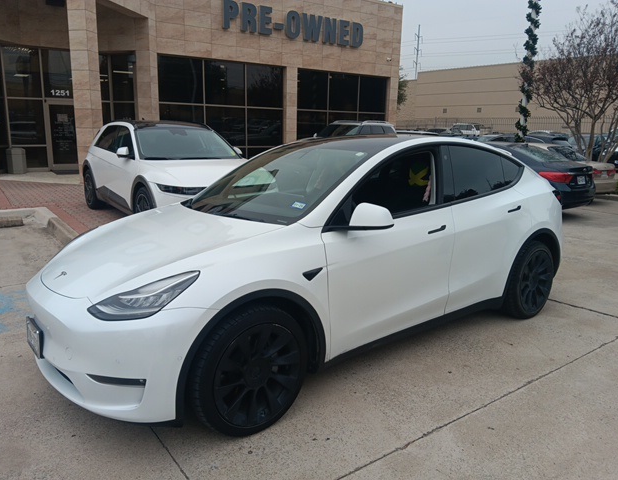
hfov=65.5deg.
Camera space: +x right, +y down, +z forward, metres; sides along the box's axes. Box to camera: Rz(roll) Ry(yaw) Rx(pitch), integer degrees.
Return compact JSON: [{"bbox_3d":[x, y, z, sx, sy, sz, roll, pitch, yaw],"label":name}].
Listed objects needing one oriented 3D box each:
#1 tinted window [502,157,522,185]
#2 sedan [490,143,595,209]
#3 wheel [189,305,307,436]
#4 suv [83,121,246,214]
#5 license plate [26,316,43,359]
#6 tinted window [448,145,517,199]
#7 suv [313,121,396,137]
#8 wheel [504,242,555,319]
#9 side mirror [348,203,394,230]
[{"bbox_3d":[1.737,-0.598,4.077,0.340,0.250,0.050,-8,-11,-37],"label":"tinted window"},{"bbox_3d":[3.970,-1.530,11.460,1.830,1.460,4.800,-8,15,-37],"label":"sedan"},{"bbox_3d":[-0.323,0.685,2.605,0.710,0.710,0.250,-9,15,-39],"label":"wheel"},{"bbox_3d":[-2.370,-1.170,8.120,1.890,1.600,4.630,-8,15,-36],"label":"suv"},{"bbox_3d":[-1.535,0.539,2.680,0.030,0.160,0.310,-8,15,-37],"label":"license plate"},{"bbox_3d":[1.356,-0.531,3.776,1.100,0.410,0.050,-8,-11,-37],"label":"tinted window"},{"bbox_3d":[1.470,-3.200,16.400,1.900,1.700,4.750,8,14,32],"label":"suv"},{"bbox_3d":[1.959,0.358,4.348,0.710,0.710,0.250,-8,15,-37],"label":"wheel"},{"bbox_3d":[0.366,-0.146,2.807,0.160,0.160,0.230,-8,15,-37],"label":"side mirror"}]

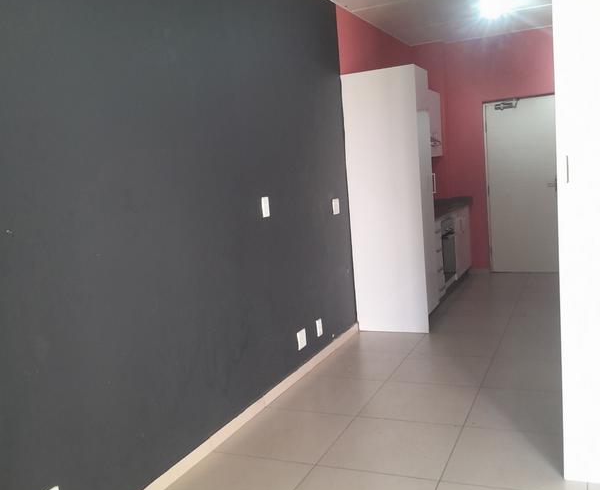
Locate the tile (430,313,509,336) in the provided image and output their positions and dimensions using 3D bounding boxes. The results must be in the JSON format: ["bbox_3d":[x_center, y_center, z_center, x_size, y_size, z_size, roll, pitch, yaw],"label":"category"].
[{"bbox_3d":[1.493,0.707,5.279,0.600,0.010,0.600,-3,7,25],"label":"tile"}]

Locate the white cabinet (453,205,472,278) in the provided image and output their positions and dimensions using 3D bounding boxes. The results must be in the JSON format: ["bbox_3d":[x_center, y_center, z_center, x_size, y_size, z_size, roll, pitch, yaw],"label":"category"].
[{"bbox_3d":[1.811,-0.044,6.697,0.030,0.680,0.840,-2,7,25],"label":"white cabinet"}]

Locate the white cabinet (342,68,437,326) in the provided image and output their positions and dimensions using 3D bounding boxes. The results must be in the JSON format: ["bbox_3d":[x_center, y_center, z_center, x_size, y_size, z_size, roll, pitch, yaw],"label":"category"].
[{"bbox_3d":[0.822,-0.379,5.299,0.610,2.220,0.475,-2,7,25],"label":"white cabinet"}]

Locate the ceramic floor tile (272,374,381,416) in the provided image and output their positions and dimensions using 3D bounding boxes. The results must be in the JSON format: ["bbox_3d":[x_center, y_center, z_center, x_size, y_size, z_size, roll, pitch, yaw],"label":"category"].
[{"bbox_3d":[0.189,0.963,3.886,0.590,0.010,0.590,-2,7,25],"label":"ceramic floor tile"}]

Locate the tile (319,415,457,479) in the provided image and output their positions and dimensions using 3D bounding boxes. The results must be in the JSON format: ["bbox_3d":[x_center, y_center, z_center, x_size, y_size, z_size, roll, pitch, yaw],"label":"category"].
[{"bbox_3d":[0.480,1.031,3.091,0.590,0.010,0.590,-2,7,25],"label":"tile"}]

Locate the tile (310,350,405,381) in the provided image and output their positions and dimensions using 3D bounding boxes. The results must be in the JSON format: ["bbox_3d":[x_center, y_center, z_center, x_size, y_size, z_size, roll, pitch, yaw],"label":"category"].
[{"bbox_3d":[0.441,0.880,4.424,0.590,0.010,0.590,-2,7,25],"label":"tile"}]

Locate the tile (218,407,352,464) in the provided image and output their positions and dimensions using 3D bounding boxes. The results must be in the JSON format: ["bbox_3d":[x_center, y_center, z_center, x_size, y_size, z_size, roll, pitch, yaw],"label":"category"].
[{"bbox_3d":[-0.066,1.069,3.380,0.600,0.010,0.600,-3,7,25],"label":"tile"}]

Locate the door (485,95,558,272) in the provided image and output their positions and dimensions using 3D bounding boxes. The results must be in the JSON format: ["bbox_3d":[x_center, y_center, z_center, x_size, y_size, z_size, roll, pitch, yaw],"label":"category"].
[{"bbox_3d":[2.731,-0.678,7.285,0.840,2.050,0.050,-3,7,25],"label":"door"}]

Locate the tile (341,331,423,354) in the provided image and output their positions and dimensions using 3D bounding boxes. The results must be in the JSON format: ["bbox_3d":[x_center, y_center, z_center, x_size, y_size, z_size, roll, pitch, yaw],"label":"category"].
[{"bbox_3d":[0.692,0.816,5.000,0.600,0.010,0.600,-3,7,25],"label":"tile"}]

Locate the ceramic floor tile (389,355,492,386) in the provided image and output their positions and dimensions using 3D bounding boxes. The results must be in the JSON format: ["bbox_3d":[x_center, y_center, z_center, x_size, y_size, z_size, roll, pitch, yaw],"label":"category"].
[{"bbox_3d":[0.987,0.875,4.199,0.600,0.010,0.600,-3,7,25],"label":"ceramic floor tile"}]

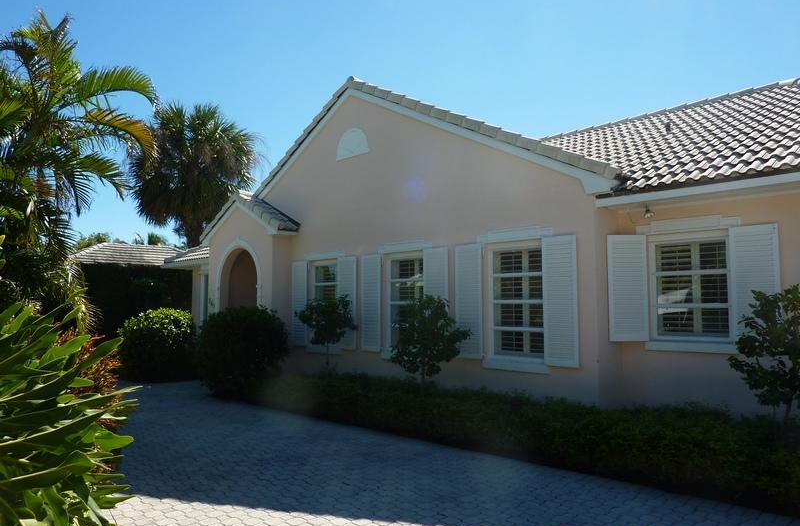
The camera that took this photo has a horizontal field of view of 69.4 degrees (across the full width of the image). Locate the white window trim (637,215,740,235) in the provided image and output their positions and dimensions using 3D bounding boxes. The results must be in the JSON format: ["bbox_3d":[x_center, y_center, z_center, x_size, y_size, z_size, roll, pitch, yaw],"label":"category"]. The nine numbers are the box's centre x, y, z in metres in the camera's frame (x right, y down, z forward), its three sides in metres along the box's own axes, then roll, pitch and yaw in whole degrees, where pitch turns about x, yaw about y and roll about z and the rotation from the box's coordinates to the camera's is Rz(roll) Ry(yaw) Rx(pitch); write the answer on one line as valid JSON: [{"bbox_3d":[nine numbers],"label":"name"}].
[{"bbox_3d":[3.351,-0.434,6.771,0.060,0.153,1.138,4,-6,-45],"label":"white window trim"}]

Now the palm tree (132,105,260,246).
[{"bbox_3d":[-7.863,-1.431,22.000,5.000,9.200,5.000,-4,-6,44],"label":"palm tree"}]

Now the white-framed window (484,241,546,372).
[{"bbox_3d":[1.552,0.567,7.792,1.030,1.740,0.140,-4,-6,44],"label":"white-framed window"}]

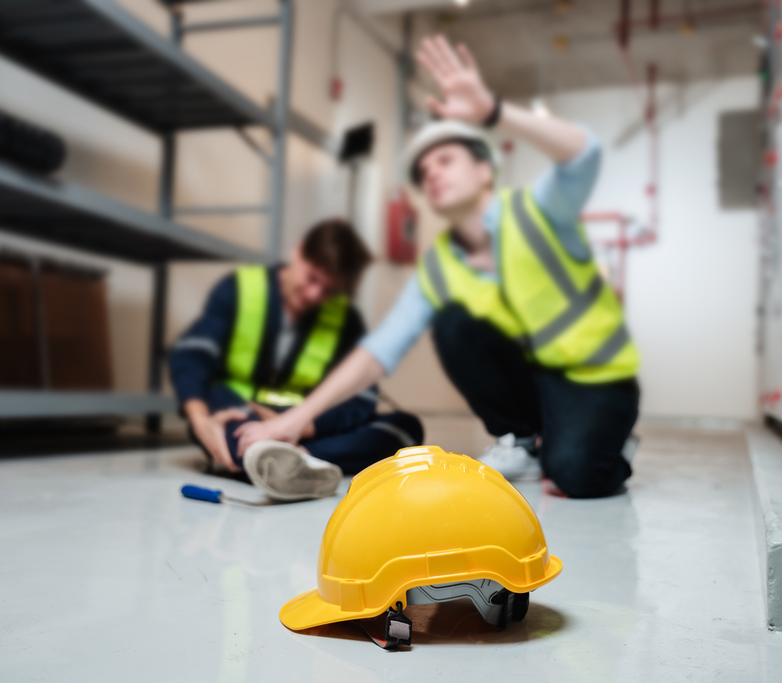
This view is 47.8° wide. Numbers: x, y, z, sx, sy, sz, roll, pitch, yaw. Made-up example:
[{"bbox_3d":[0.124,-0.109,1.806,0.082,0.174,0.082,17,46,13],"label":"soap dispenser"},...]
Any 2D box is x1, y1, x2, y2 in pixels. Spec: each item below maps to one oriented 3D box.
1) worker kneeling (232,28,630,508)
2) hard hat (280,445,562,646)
[{"bbox_3d":[0.256,-0.162,2.333,0.660,1.100,1.200,-1,-4,45],"label":"worker kneeling"},{"bbox_3d":[0.025,0.203,0.937,0.298,0.178,0.225,-5,-3,-5],"label":"hard hat"}]

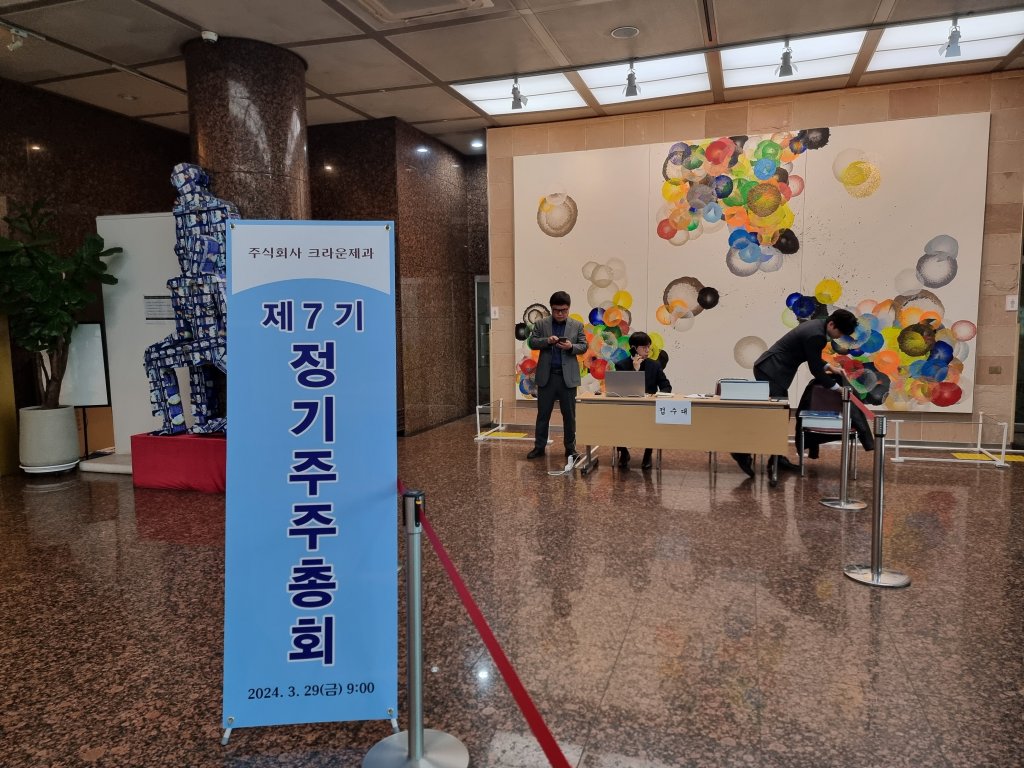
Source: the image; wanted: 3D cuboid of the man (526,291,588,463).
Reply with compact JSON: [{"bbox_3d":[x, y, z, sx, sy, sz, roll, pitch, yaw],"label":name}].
[{"bbox_3d":[0.463,-0.096,7.365,0.620,1.730,0.420,-1,5,2],"label":"man"}]

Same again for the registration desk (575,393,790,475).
[{"bbox_3d":[1.534,0.477,6.455,1.800,0.735,0.550,1,6,20],"label":"registration desk"}]

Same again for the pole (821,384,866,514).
[{"bbox_3d":[2.542,0.474,5.423,0.330,0.900,0.330,1,6,20],"label":"pole"}]

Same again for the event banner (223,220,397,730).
[{"bbox_3d":[-0.722,0.299,2.555,0.600,1.800,0.040,-1,-3,-6],"label":"event banner"}]

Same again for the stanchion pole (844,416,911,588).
[{"bbox_3d":[2.017,0.624,3.893,0.330,0.900,0.330,1,6,20],"label":"stanchion pole"}]

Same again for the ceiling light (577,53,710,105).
[{"bbox_3d":[1.445,-3.248,7.589,1.260,0.090,1.200,1,6,19],"label":"ceiling light"}]

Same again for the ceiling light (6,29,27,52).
[{"bbox_3d":[-4.035,-2.781,5.786,0.140,0.170,0.120,-1,5,0],"label":"ceiling light"}]

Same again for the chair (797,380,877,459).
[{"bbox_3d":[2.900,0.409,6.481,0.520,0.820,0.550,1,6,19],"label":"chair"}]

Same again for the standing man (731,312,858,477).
[{"bbox_3d":[2.570,0.080,6.454,1.050,1.500,0.550,1,6,13],"label":"standing man"}]

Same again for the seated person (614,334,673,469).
[{"bbox_3d":[1.281,0.152,6.911,0.540,1.300,0.670,0,5,11],"label":"seated person"}]

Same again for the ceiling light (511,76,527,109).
[{"bbox_3d":[0.072,-2.885,7.029,0.150,0.300,0.170,1,6,20],"label":"ceiling light"}]

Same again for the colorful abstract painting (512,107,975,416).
[{"bbox_3d":[2.553,-1.320,8.518,5.300,3.180,0.060,1,6,19],"label":"colorful abstract painting"}]

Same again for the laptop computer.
[{"bbox_3d":[1.070,0.001,6.576,0.360,0.235,0.280,1,6,20],"label":"laptop computer"}]

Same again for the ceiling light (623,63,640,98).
[{"bbox_3d":[1.135,-2.869,6.697,0.150,0.300,0.170,1,6,20],"label":"ceiling light"}]

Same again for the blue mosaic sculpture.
[{"bbox_3d":[-2.801,-0.804,6.632,0.900,2.440,1.050,2,6,27],"label":"blue mosaic sculpture"}]

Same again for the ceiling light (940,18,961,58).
[{"bbox_3d":[3.580,-2.821,5.805,0.150,0.300,0.170,1,6,20],"label":"ceiling light"}]

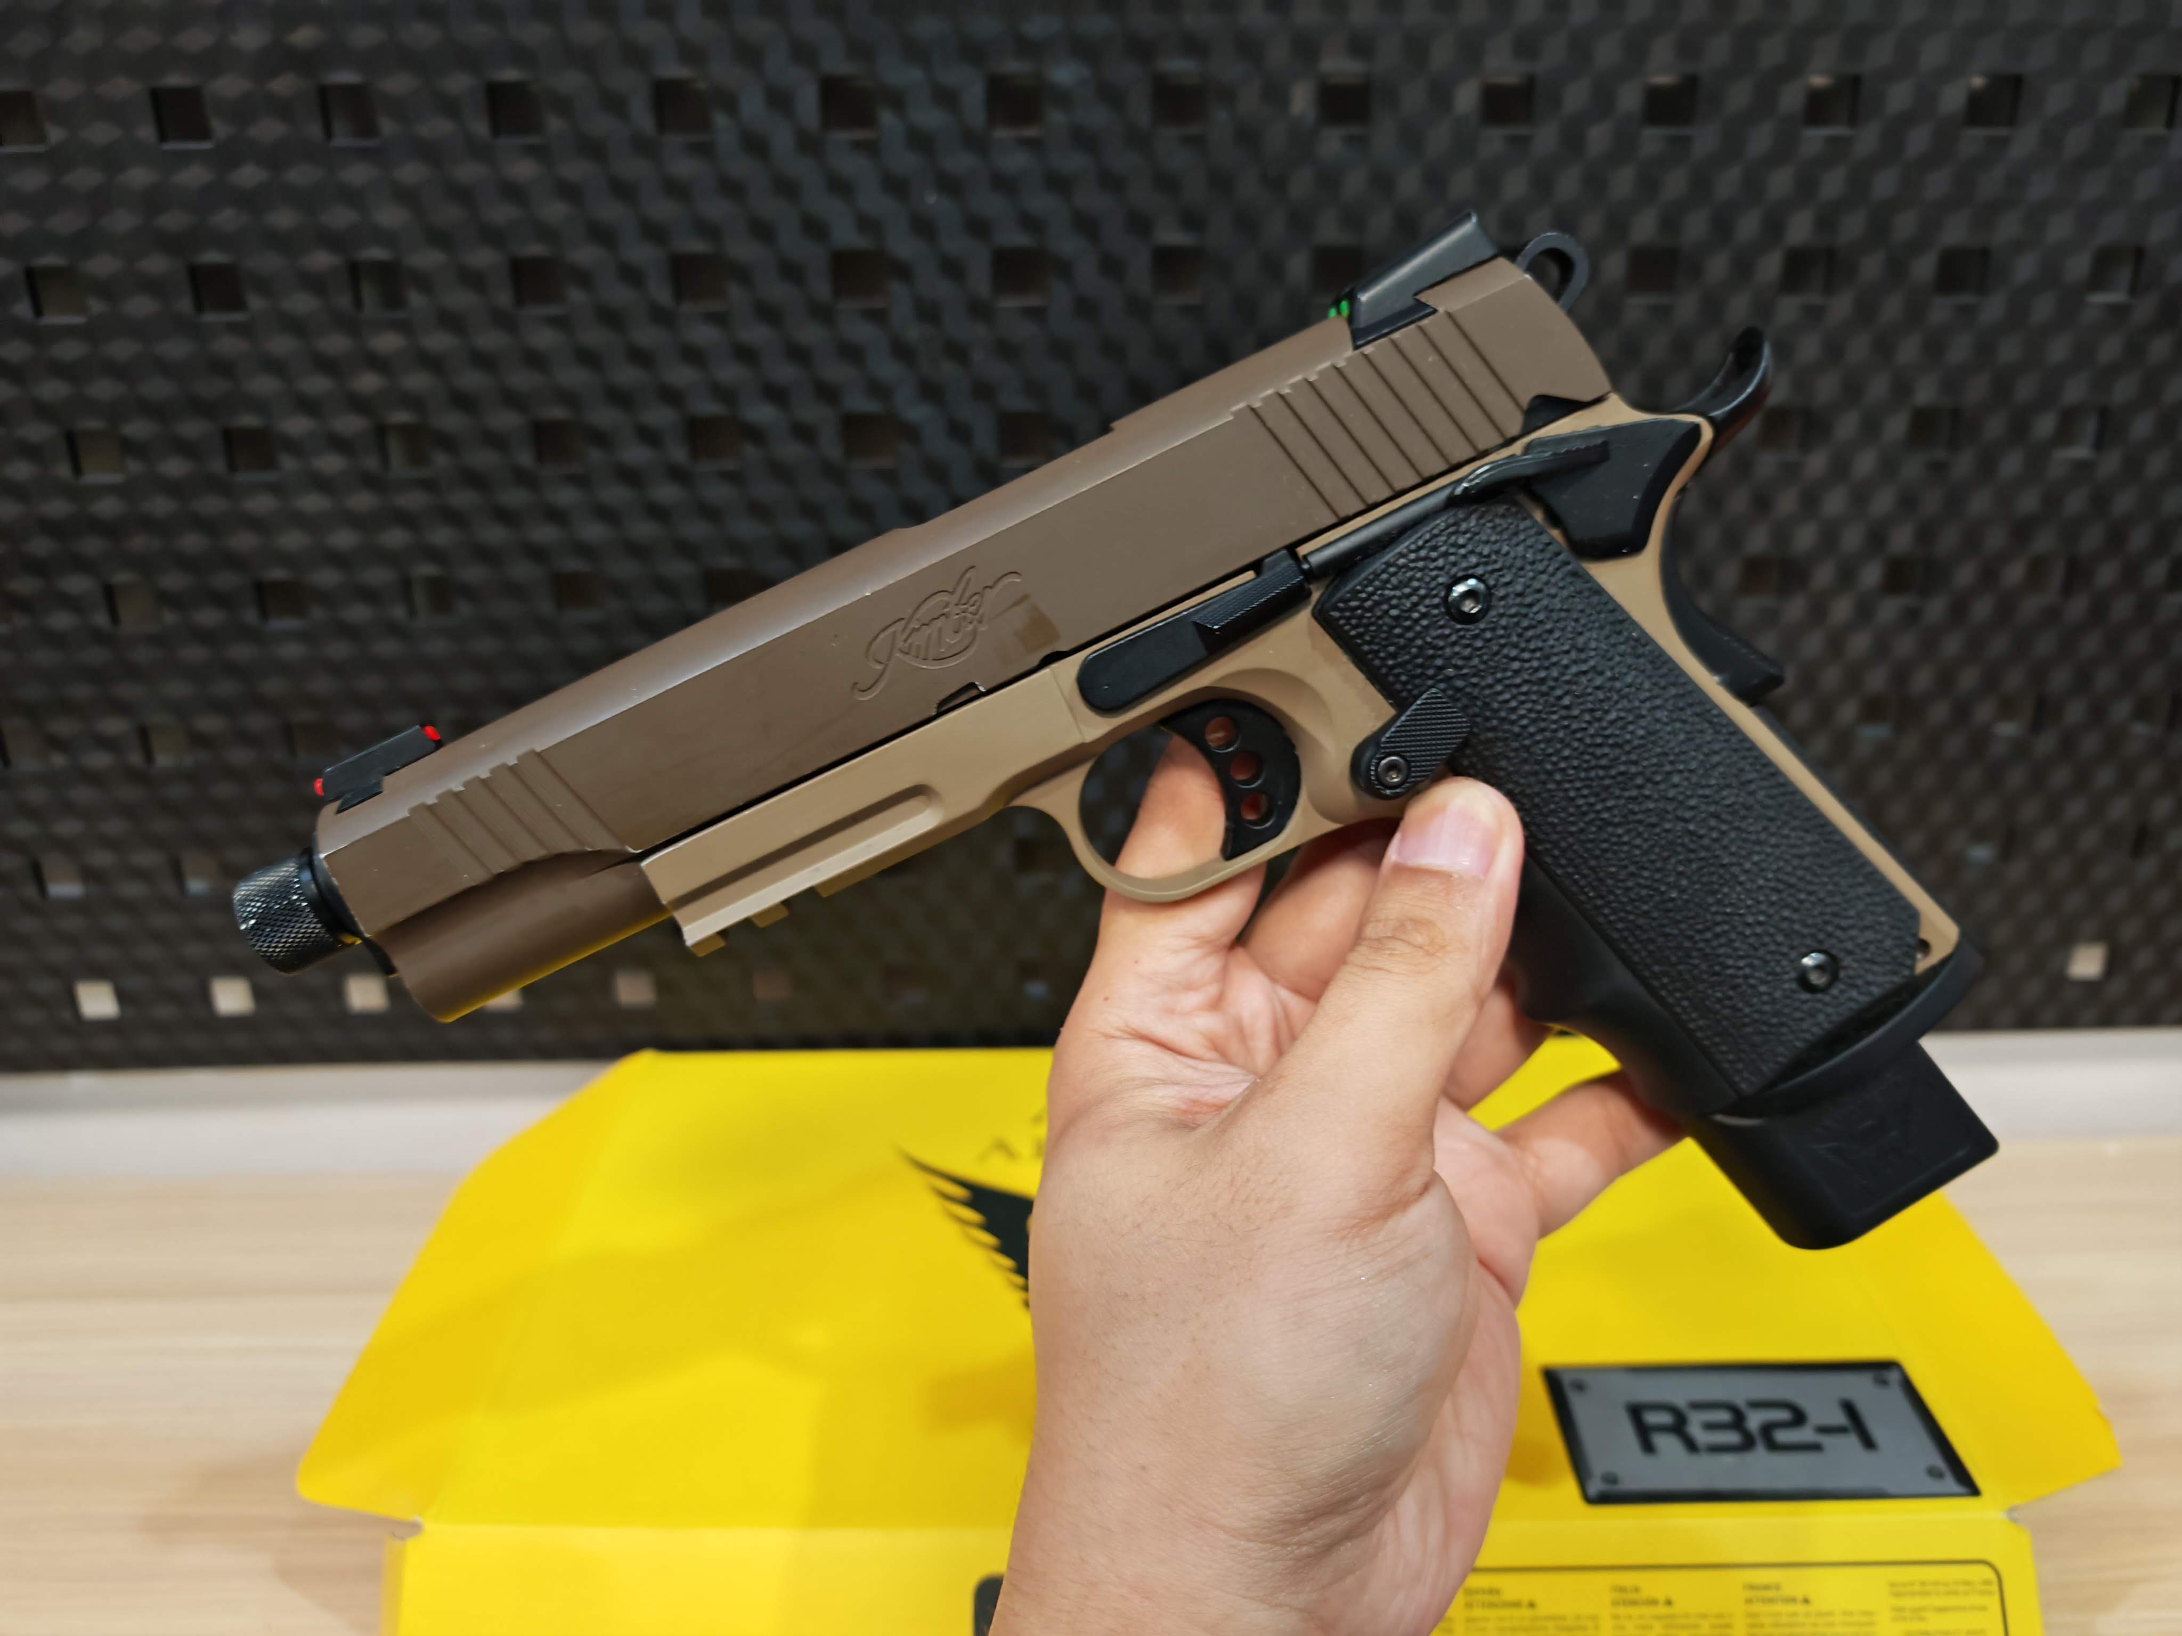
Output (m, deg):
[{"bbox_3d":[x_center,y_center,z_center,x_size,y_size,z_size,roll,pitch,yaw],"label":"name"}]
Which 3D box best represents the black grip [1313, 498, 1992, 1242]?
[{"bbox_3d":[0.087,0.008,0.239,0.057,0.138,0.034,-45,10,5],"label":"black grip"}]

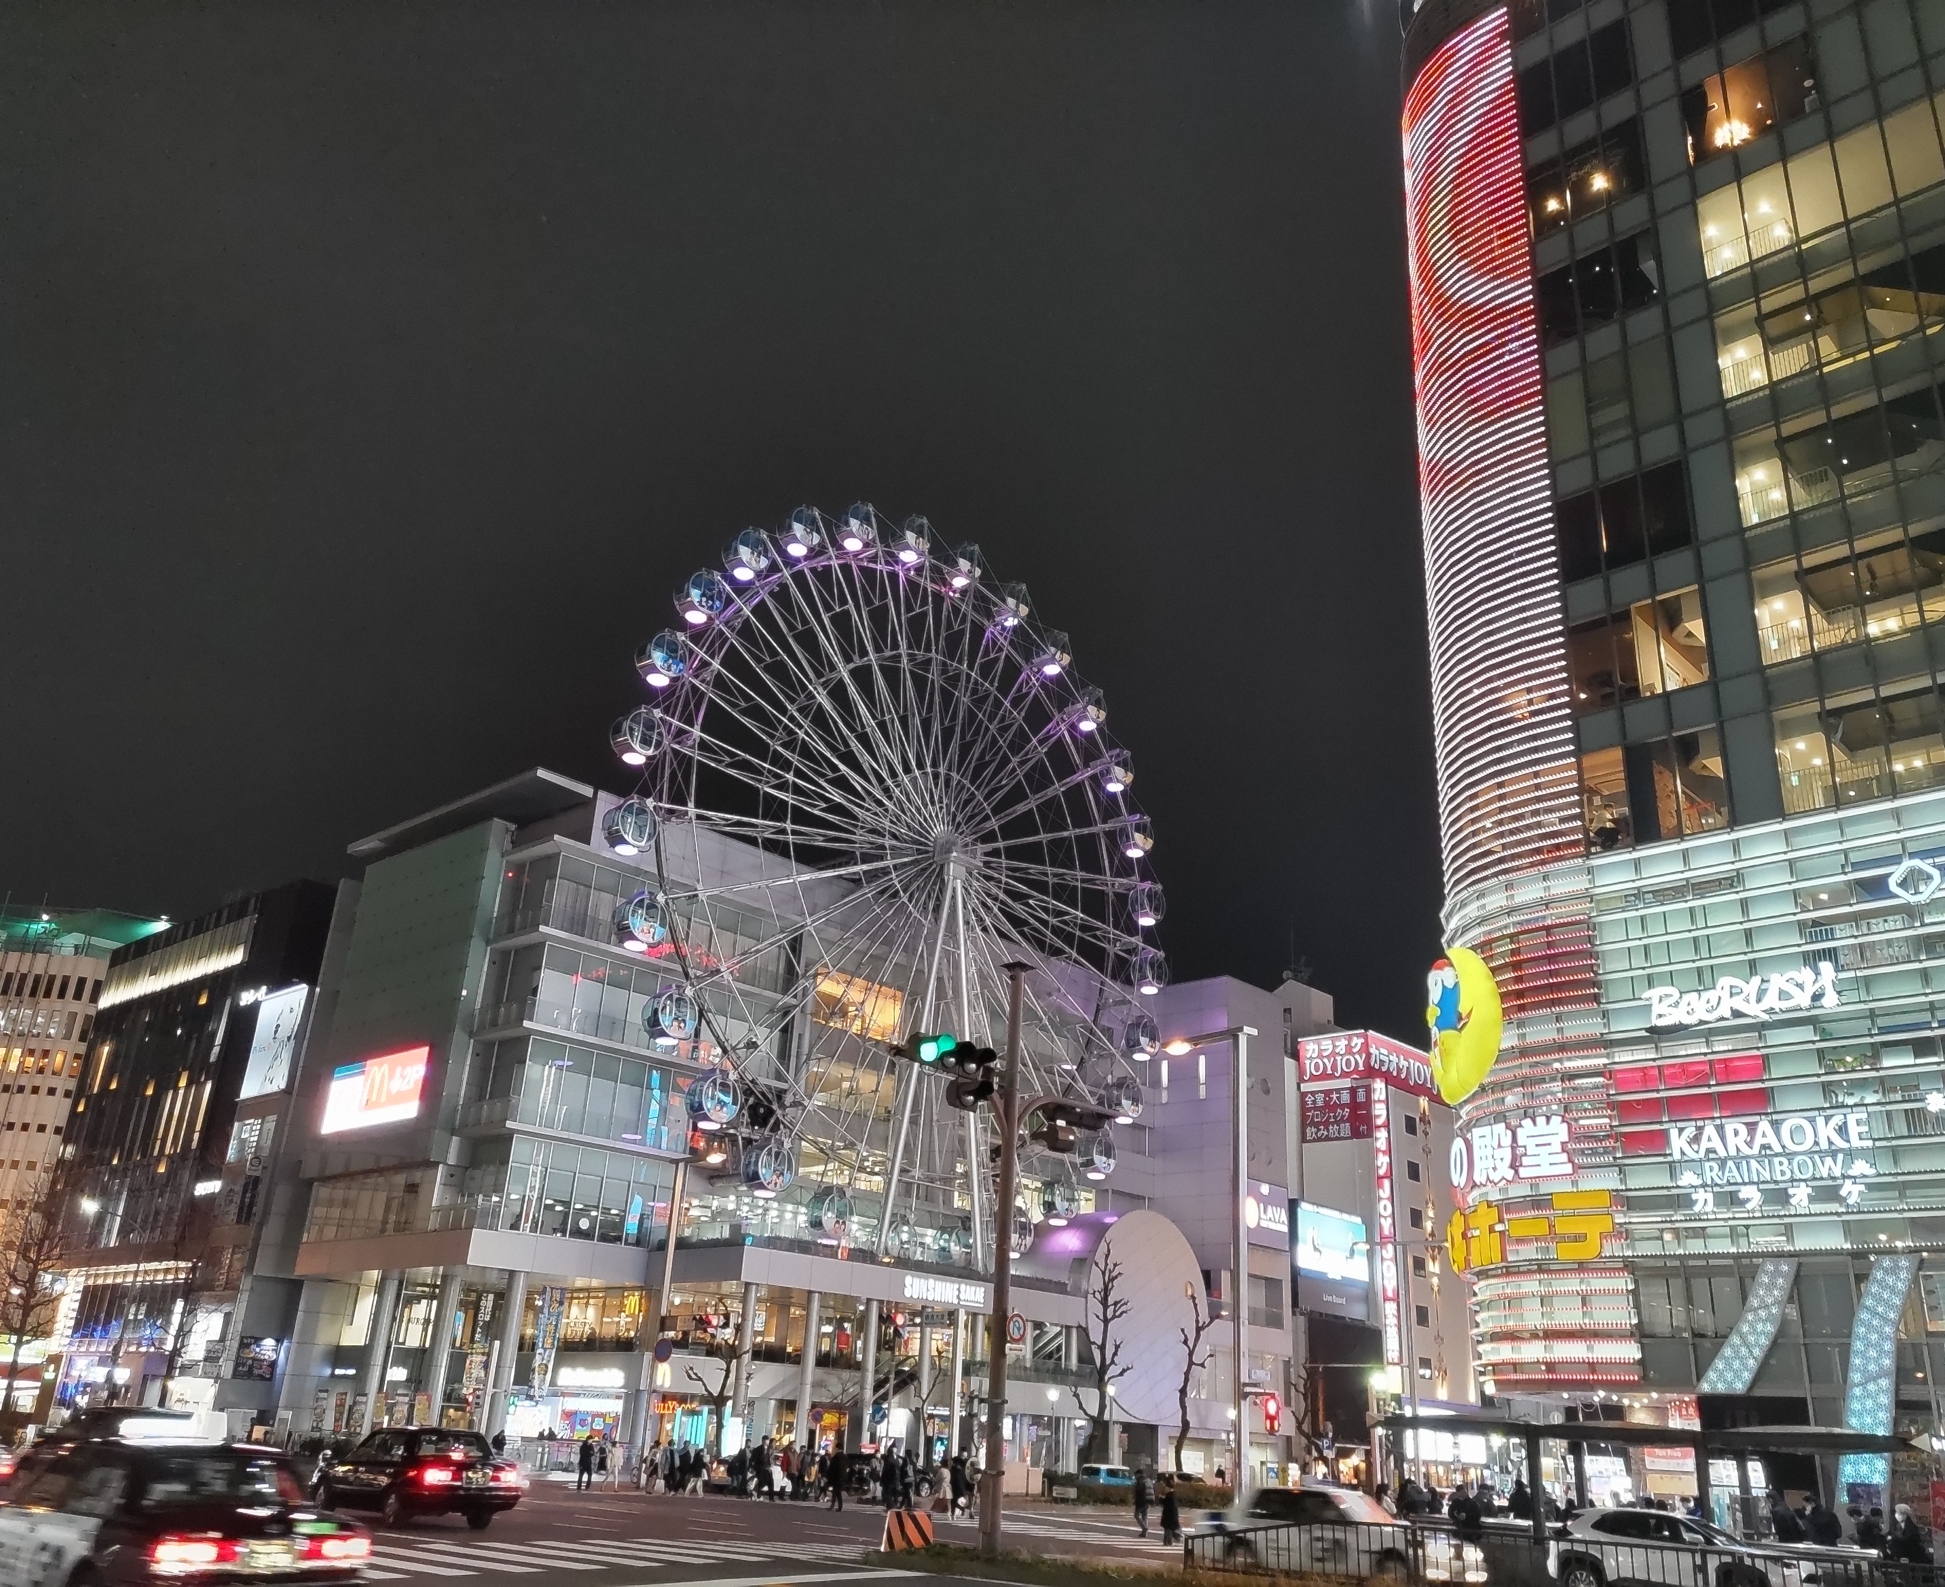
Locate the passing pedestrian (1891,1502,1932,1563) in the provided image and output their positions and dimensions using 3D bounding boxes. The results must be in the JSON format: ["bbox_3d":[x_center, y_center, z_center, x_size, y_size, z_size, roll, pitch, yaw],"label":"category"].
[{"bbox_3d":[14.022,11.492,23.690,0.450,1.640,0.500,-2,-23,14],"label":"passing pedestrian"}]

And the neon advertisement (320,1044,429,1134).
[{"bbox_3d":[-28.761,14.454,76.811,9.400,3.300,0.350,-17,-30,40],"label":"neon advertisement"}]

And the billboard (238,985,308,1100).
[{"bbox_3d":[-38.562,13.965,88.172,5.900,5.650,0.400,-17,-30,40],"label":"billboard"}]

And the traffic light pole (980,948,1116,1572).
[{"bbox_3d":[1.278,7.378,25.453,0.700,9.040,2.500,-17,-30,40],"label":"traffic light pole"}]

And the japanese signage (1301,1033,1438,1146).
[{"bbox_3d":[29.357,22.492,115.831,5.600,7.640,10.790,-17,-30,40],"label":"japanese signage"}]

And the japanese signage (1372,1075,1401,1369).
[{"bbox_3d":[28.013,28.533,107.129,1.100,18.480,0.400,-17,-30,40],"label":"japanese signage"}]

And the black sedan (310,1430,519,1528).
[{"bbox_3d":[-9.560,11.610,27.100,1.700,1.510,4.700,22,-29,-38],"label":"black sedan"}]

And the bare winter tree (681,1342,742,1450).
[{"bbox_3d":[-9.370,22.159,57.417,2.200,5.000,2.000,6,-22,-6],"label":"bare winter tree"}]

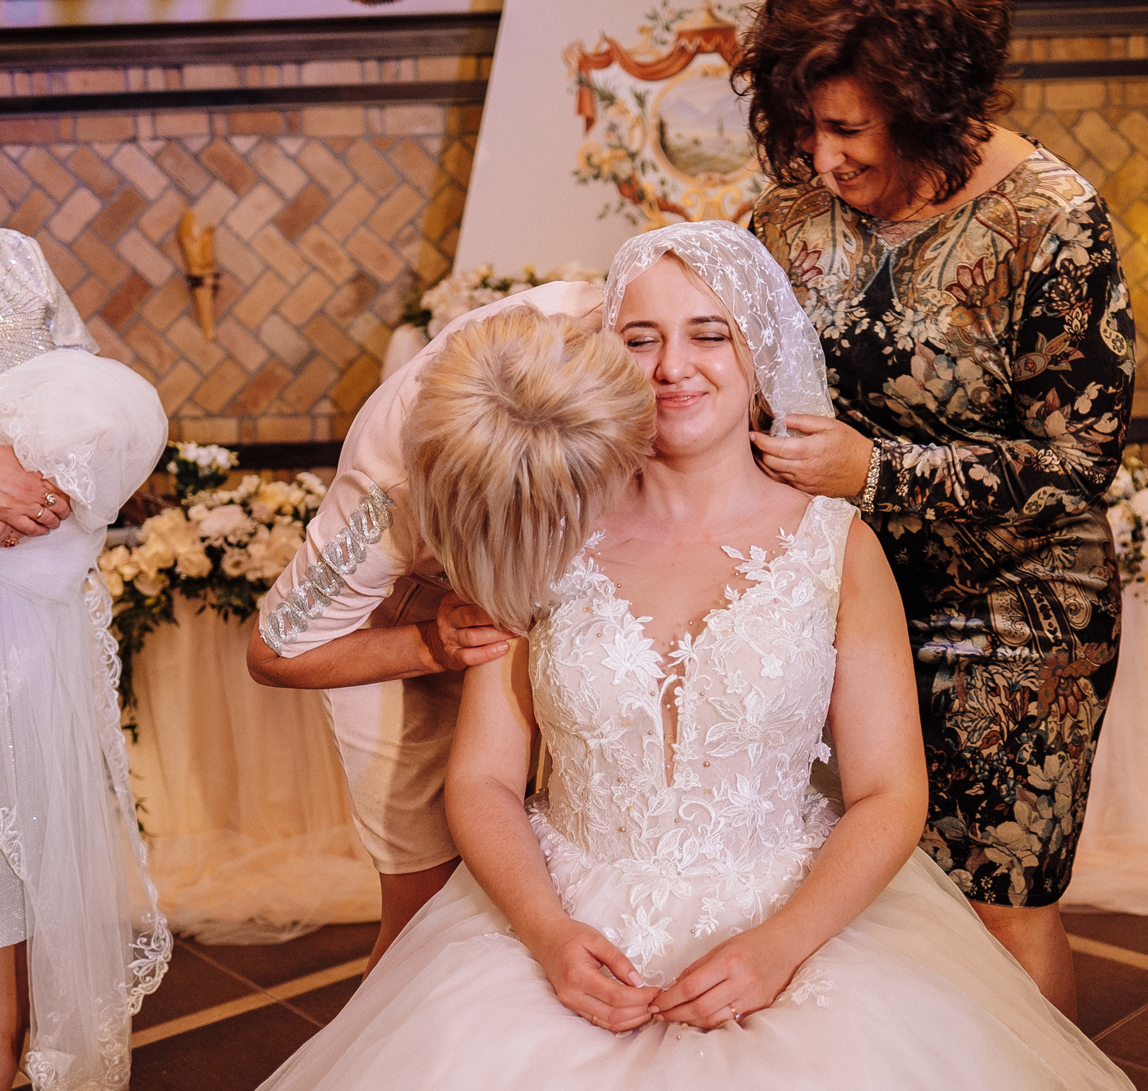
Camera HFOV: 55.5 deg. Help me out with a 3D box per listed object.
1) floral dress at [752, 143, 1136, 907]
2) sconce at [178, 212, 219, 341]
[{"bbox_3d":[0.470,-0.014,1.380,0.500,0.950,0.400,1,5,30],"label":"floral dress"},{"bbox_3d":[-1.578,-1.132,4.580,0.140,0.530,0.170,-2,4,-1],"label":"sconce"}]

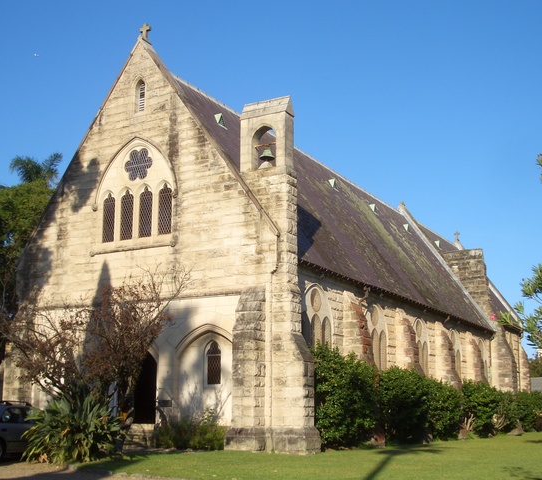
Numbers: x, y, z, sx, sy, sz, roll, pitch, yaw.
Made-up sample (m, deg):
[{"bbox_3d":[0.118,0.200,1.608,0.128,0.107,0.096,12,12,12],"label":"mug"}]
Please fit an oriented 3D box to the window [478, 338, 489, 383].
[{"bbox_3d":[12.886,7.531,46.147,0.300,2.950,2.050,-7,-15,30],"label":"window"}]

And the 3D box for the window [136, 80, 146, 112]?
[{"bbox_3d":[-5.085,-5.657,29.962,0.500,1.370,0.250,-7,-15,30],"label":"window"}]

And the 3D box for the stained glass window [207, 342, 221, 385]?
[{"bbox_3d":[-1.932,4.176,25.982,0.600,1.530,0.200,-7,-15,30],"label":"stained glass window"}]

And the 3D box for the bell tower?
[{"bbox_3d":[-0.123,-3.603,26.673,1.850,2.700,0.650,-7,-15,30],"label":"bell tower"}]

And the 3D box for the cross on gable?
[{"bbox_3d":[-5.123,-8.544,30.930,0.520,0.800,0.200,-7,-15,30],"label":"cross on gable"}]

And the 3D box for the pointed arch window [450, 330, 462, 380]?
[{"bbox_3d":[10.084,6.442,41.541,0.300,2.950,2.050,-7,-15,30],"label":"pointed arch window"}]

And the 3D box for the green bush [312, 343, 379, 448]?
[{"bbox_3d":[2.511,5.690,27.100,1.700,3.400,3.500,-7,-15,30],"label":"green bush"}]

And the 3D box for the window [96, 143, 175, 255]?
[{"bbox_3d":[-5.152,-1.744,29.041,4.000,4.550,0.350,-7,-15,30],"label":"window"}]

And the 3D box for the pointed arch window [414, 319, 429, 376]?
[{"bbox_3d":[7.308,5.362,36.977,0.300,2.950,2.050,-7,-15,30],"label":"pointed arch window"}]

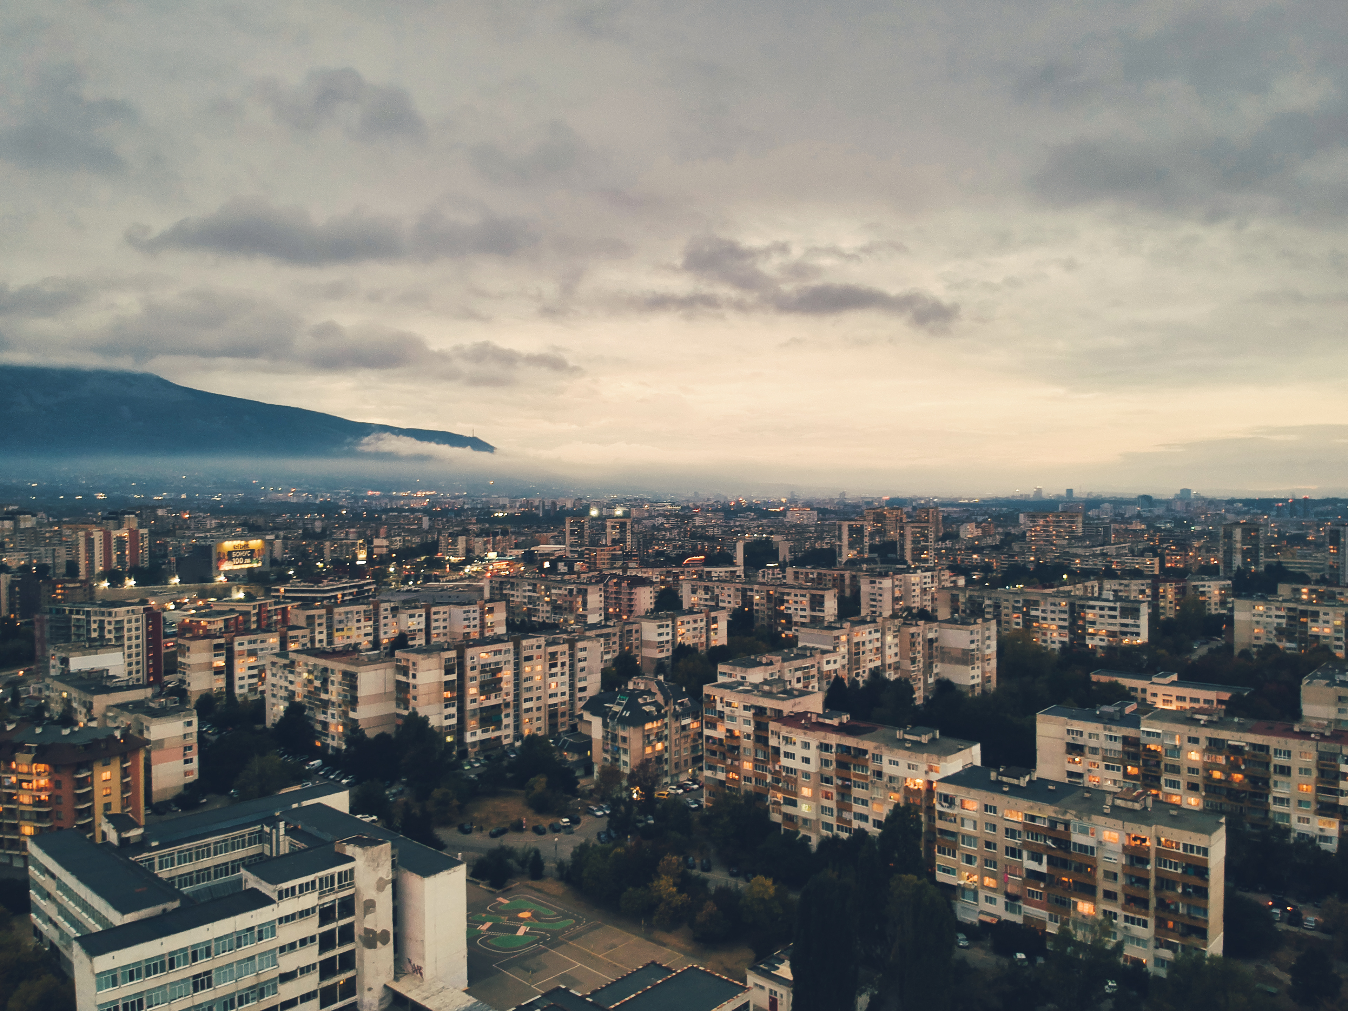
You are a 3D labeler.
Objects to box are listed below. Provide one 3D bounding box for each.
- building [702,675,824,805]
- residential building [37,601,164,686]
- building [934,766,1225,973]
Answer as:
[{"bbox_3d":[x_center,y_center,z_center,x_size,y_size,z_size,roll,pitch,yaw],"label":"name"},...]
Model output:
[{"bbox_3d":[17.995,50.101,201.839,12.000,25.800,22.800,-1,1,-43],"label":"building"},{"bbox_3d":[-197.470,48.260,336.730,38.500,29.700,17.000,0,1,18],"label":"residential building"},{"bbox_3d":[60.820,54.840,147.970,38.500,21.700,12.000,1,1,39],"label":"building"}]

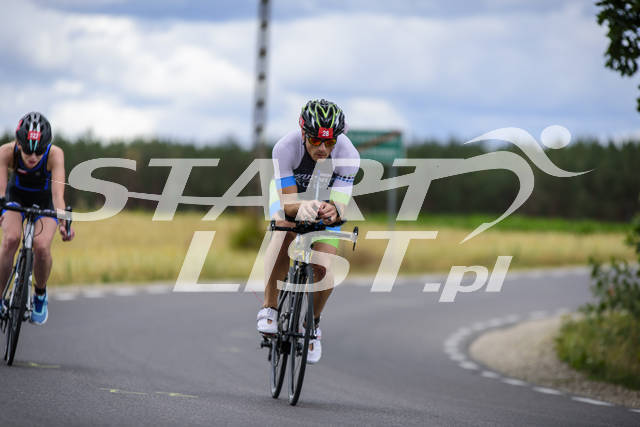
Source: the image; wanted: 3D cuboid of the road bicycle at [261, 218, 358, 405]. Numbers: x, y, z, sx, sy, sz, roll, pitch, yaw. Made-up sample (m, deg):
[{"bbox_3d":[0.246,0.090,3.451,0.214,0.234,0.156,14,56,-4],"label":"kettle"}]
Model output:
[{"bbox_3d":[-0.121,0.444,17.283,0.430,0.940,1.655,6,-1,-5],"label":"road bicycle"}]

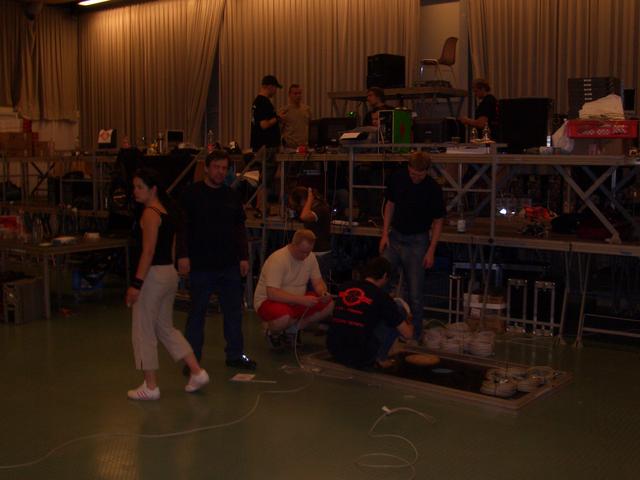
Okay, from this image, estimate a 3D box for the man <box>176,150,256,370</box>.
[{"bbox_3d":[-0.861,0.168,6.215,0.620,1.780,0.380,0,6,-9],"label":"man"}]

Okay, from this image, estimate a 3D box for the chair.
[{"bbox_3d":[1.680,-2.445,10.613,0.520,0.800,0.480,4,6,30],"label":"chair"}]

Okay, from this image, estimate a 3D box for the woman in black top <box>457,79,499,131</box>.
[{"bbox_3d":[2.019,-1.172,9.731,0.500,1.750,0.500,-2,6,-21],"label":"woman in black top"}]

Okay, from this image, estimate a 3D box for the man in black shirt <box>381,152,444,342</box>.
[{"bbox_3d":[0.889,0.087,7.261,0.600,1.770,0.420,2,6,11],"label":"man in black shirt"}]

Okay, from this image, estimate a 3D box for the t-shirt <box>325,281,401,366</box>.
[{"bbox_3d":[0.364,0.682,6.515,0.550,0.680,0.420,5,7,40],"label":"t-shirt"}]

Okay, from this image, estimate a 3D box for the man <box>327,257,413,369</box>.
[{"bbox_3d":[0.415,0.583,6.606,0.600,0.920,0.720,5,7,40],"label":"man"}]

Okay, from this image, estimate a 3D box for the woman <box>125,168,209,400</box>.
[{"bbox_3d":[-1.113,0.307,5.486,0.600,1.640,0.480,0,6,-3],"label":"woman"}]

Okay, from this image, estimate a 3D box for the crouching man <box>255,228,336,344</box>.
[{"bbox_3d":[-0.234,0.449,7.106,0.750,1.040,0.600,5,7,41],"label":"crouching man"}]

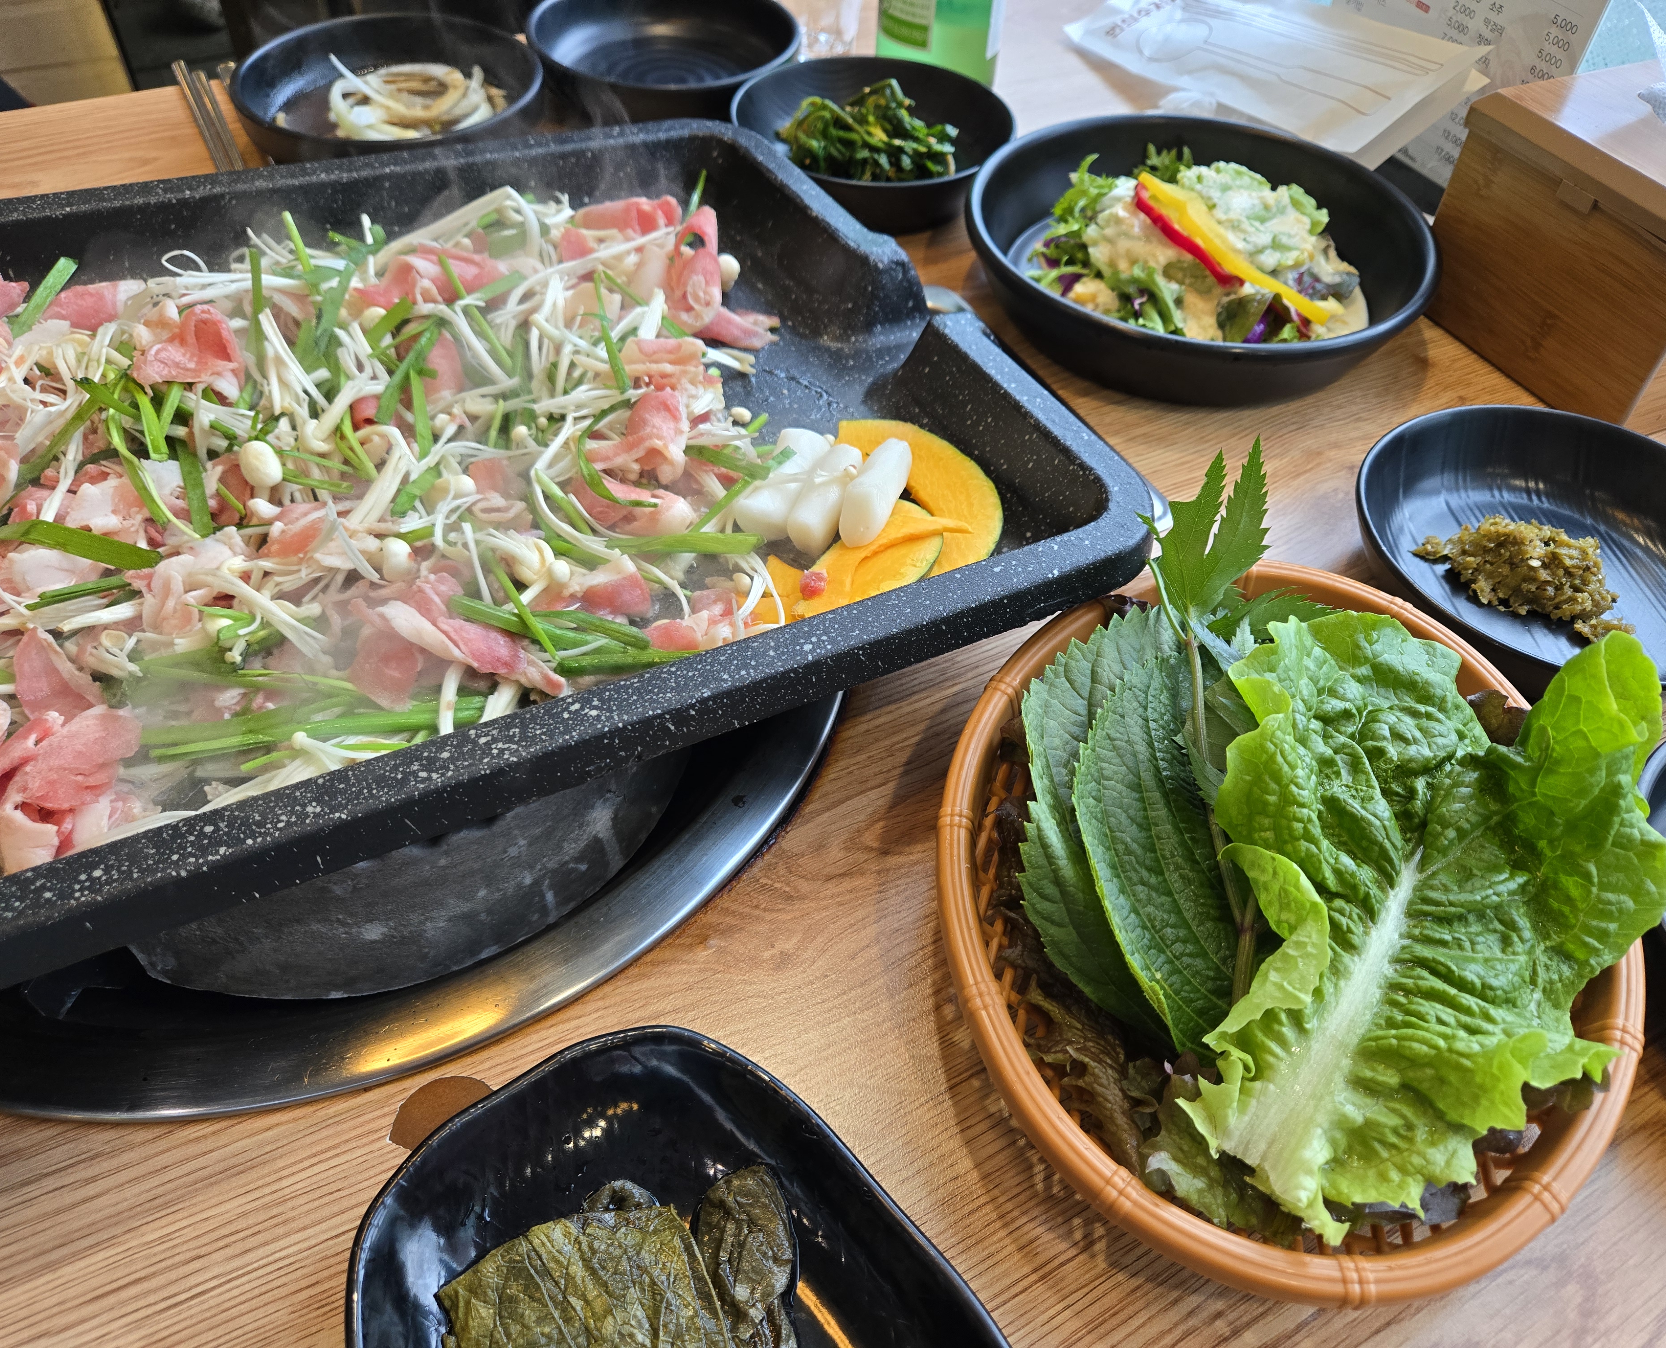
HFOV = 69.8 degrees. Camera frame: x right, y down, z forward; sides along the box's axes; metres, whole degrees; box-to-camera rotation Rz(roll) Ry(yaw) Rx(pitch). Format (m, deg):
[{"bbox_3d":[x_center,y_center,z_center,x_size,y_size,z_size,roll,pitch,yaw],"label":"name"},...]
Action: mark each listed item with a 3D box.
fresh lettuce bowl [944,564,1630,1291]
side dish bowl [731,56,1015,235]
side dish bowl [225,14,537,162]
[{"bbox_3d":[0.110,0.055,0.310,0.166,0.050,0.208,16,51,11],"label":"fresh lettuce bowl"},{"bbox_3d":[0.019,-0.253,0.578,0.135,0.035,0.135,1,49,-2],"label":"side dish bowl"},{"bbox_3d":[-0.210,-0.271,0.580,0.141,0.038,0.141,1,49,-2],"label":"side dish bowl"}]

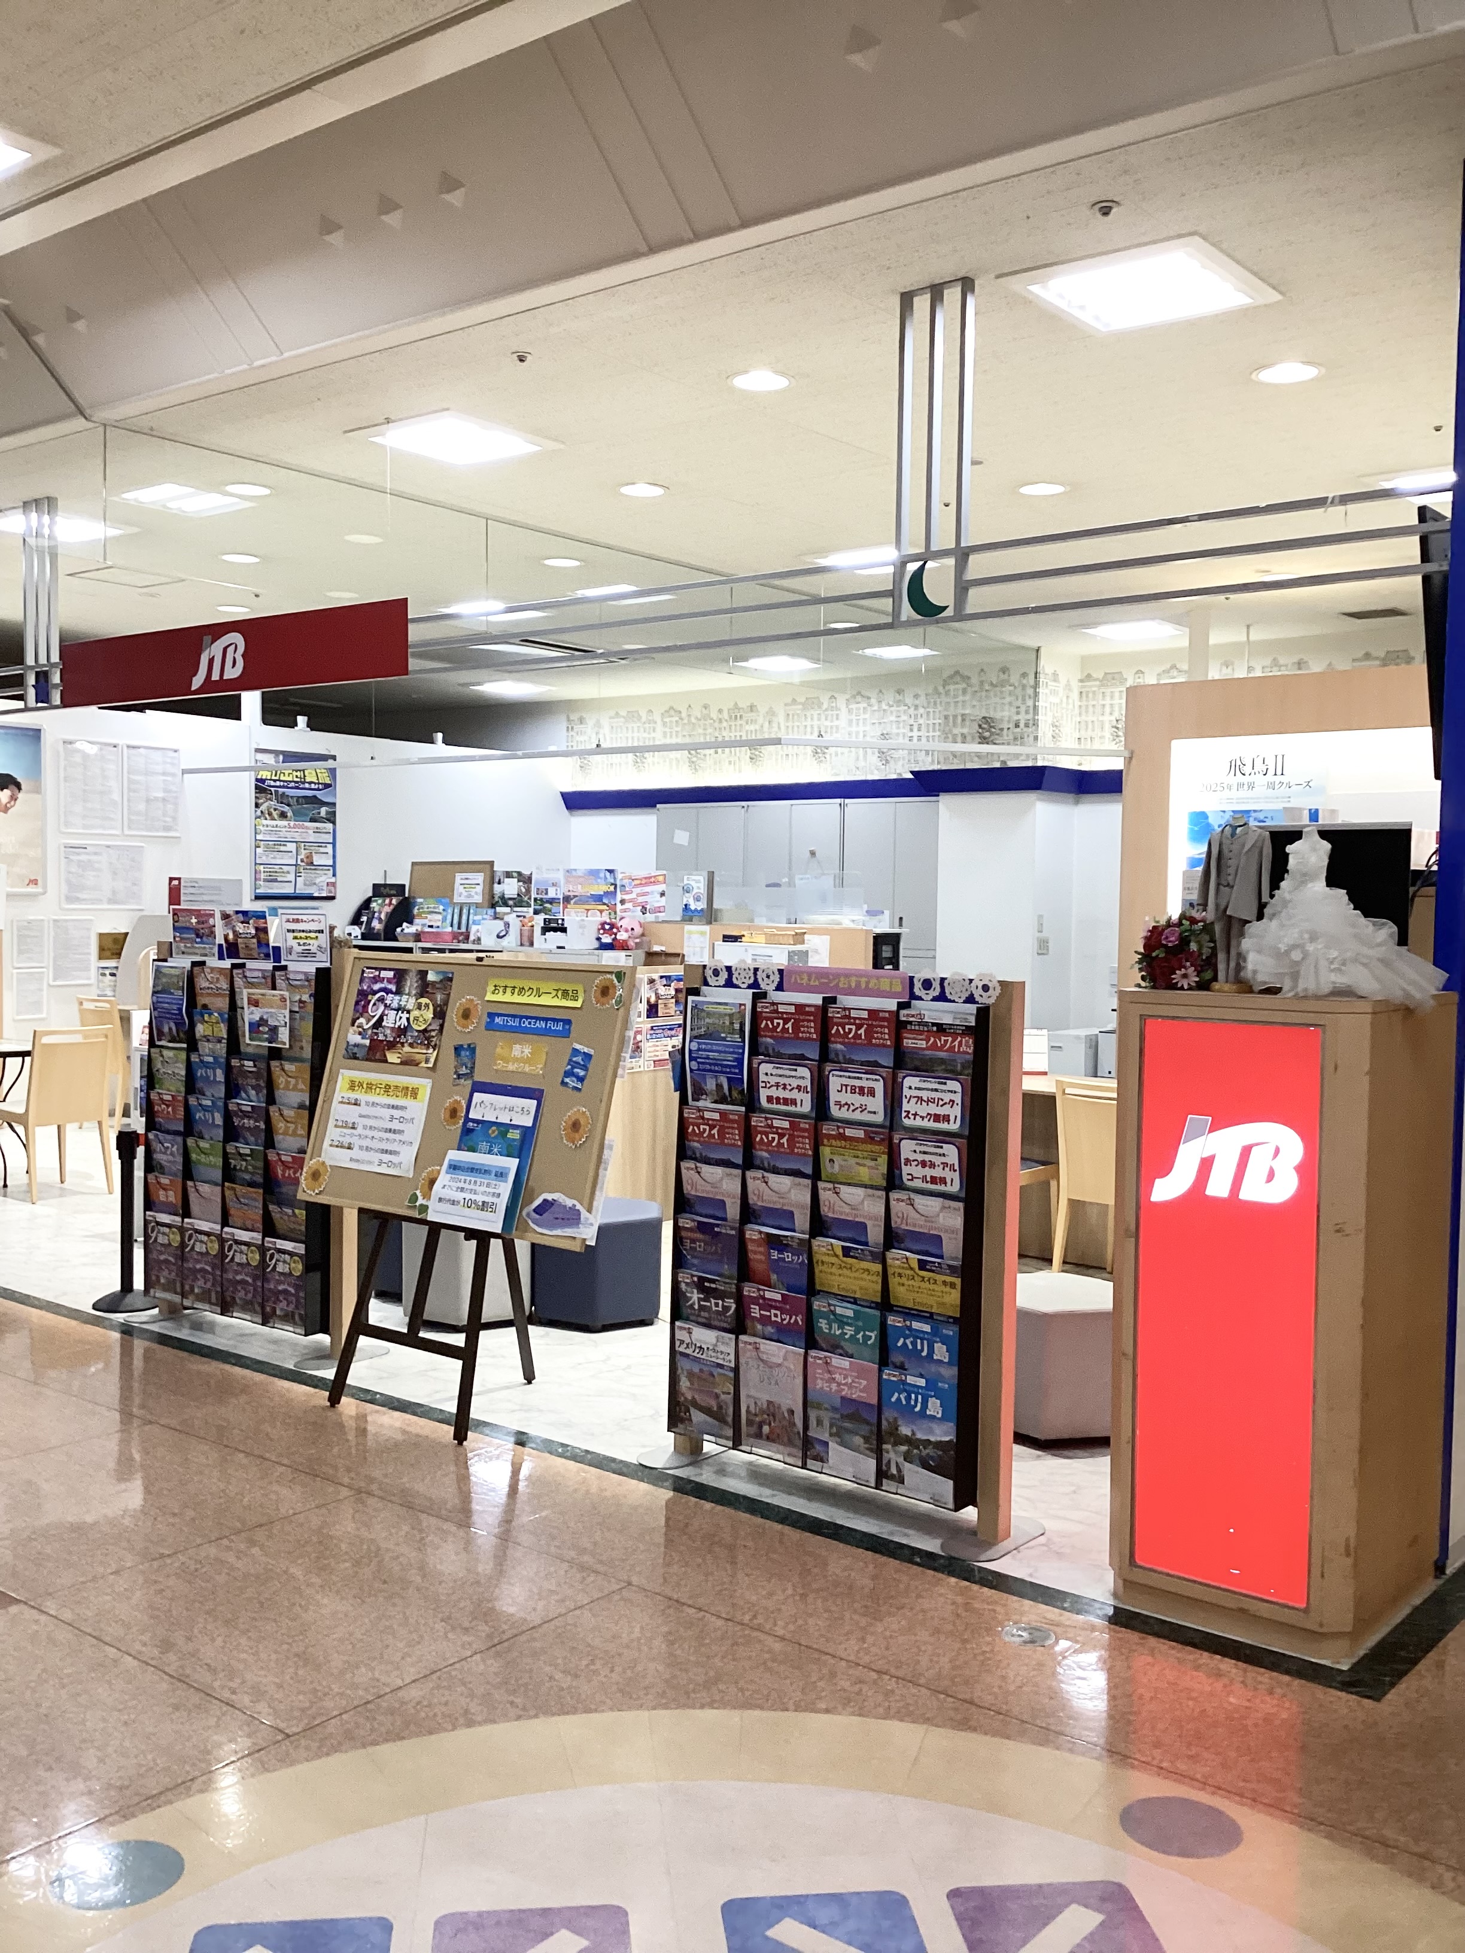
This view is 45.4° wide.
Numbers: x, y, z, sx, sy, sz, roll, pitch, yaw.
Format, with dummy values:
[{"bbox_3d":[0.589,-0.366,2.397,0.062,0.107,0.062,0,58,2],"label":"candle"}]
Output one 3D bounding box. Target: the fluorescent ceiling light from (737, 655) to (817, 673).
[{"bbox_3d":[0.333,-2.281,12.701,0.528,0.052,0.528,3,4,38],"label":"fluorescent ceiling light"}]

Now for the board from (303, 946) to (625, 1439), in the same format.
[{"bbox_3d":[-0.793,0.615,5.261,1.228,1.345,0.600,3,4,38],"label":"board"}]

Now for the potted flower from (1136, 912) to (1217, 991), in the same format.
[{"bbox_3d":[0.996,-0.055,3.922,0.176,0.171,0.171,3,4,38],"label":"potted flower"}]

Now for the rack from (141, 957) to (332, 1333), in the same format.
[{"bbox_3d":[-1.697,0.554,5.934,0.906,1.206,0.124,3,4,38],"label":"rack"}]

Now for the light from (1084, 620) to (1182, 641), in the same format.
[{"bbox_3d":[2.489,-2.159,10.824,0.528,0.052,0.528,3,4,38],"label":"light"}]

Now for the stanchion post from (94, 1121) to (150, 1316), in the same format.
[{"bbox_3d":[-2.227,0.879,6.437,0.254,0.662,0.254,3,4,38],"label":"stanchion post"}]

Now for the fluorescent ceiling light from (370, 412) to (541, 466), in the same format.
[{"bbox_3d":[-1.022,-2.001,6.470,0.528,0.052,0.528,3,4,38],"label":"fluorescent ceiling light"}]

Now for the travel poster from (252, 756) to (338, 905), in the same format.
[{"bbox_3d":[-3.204,-1.101,12.846,0.026,1.045,0.735,3,4,38],"label":"travel poster"}]

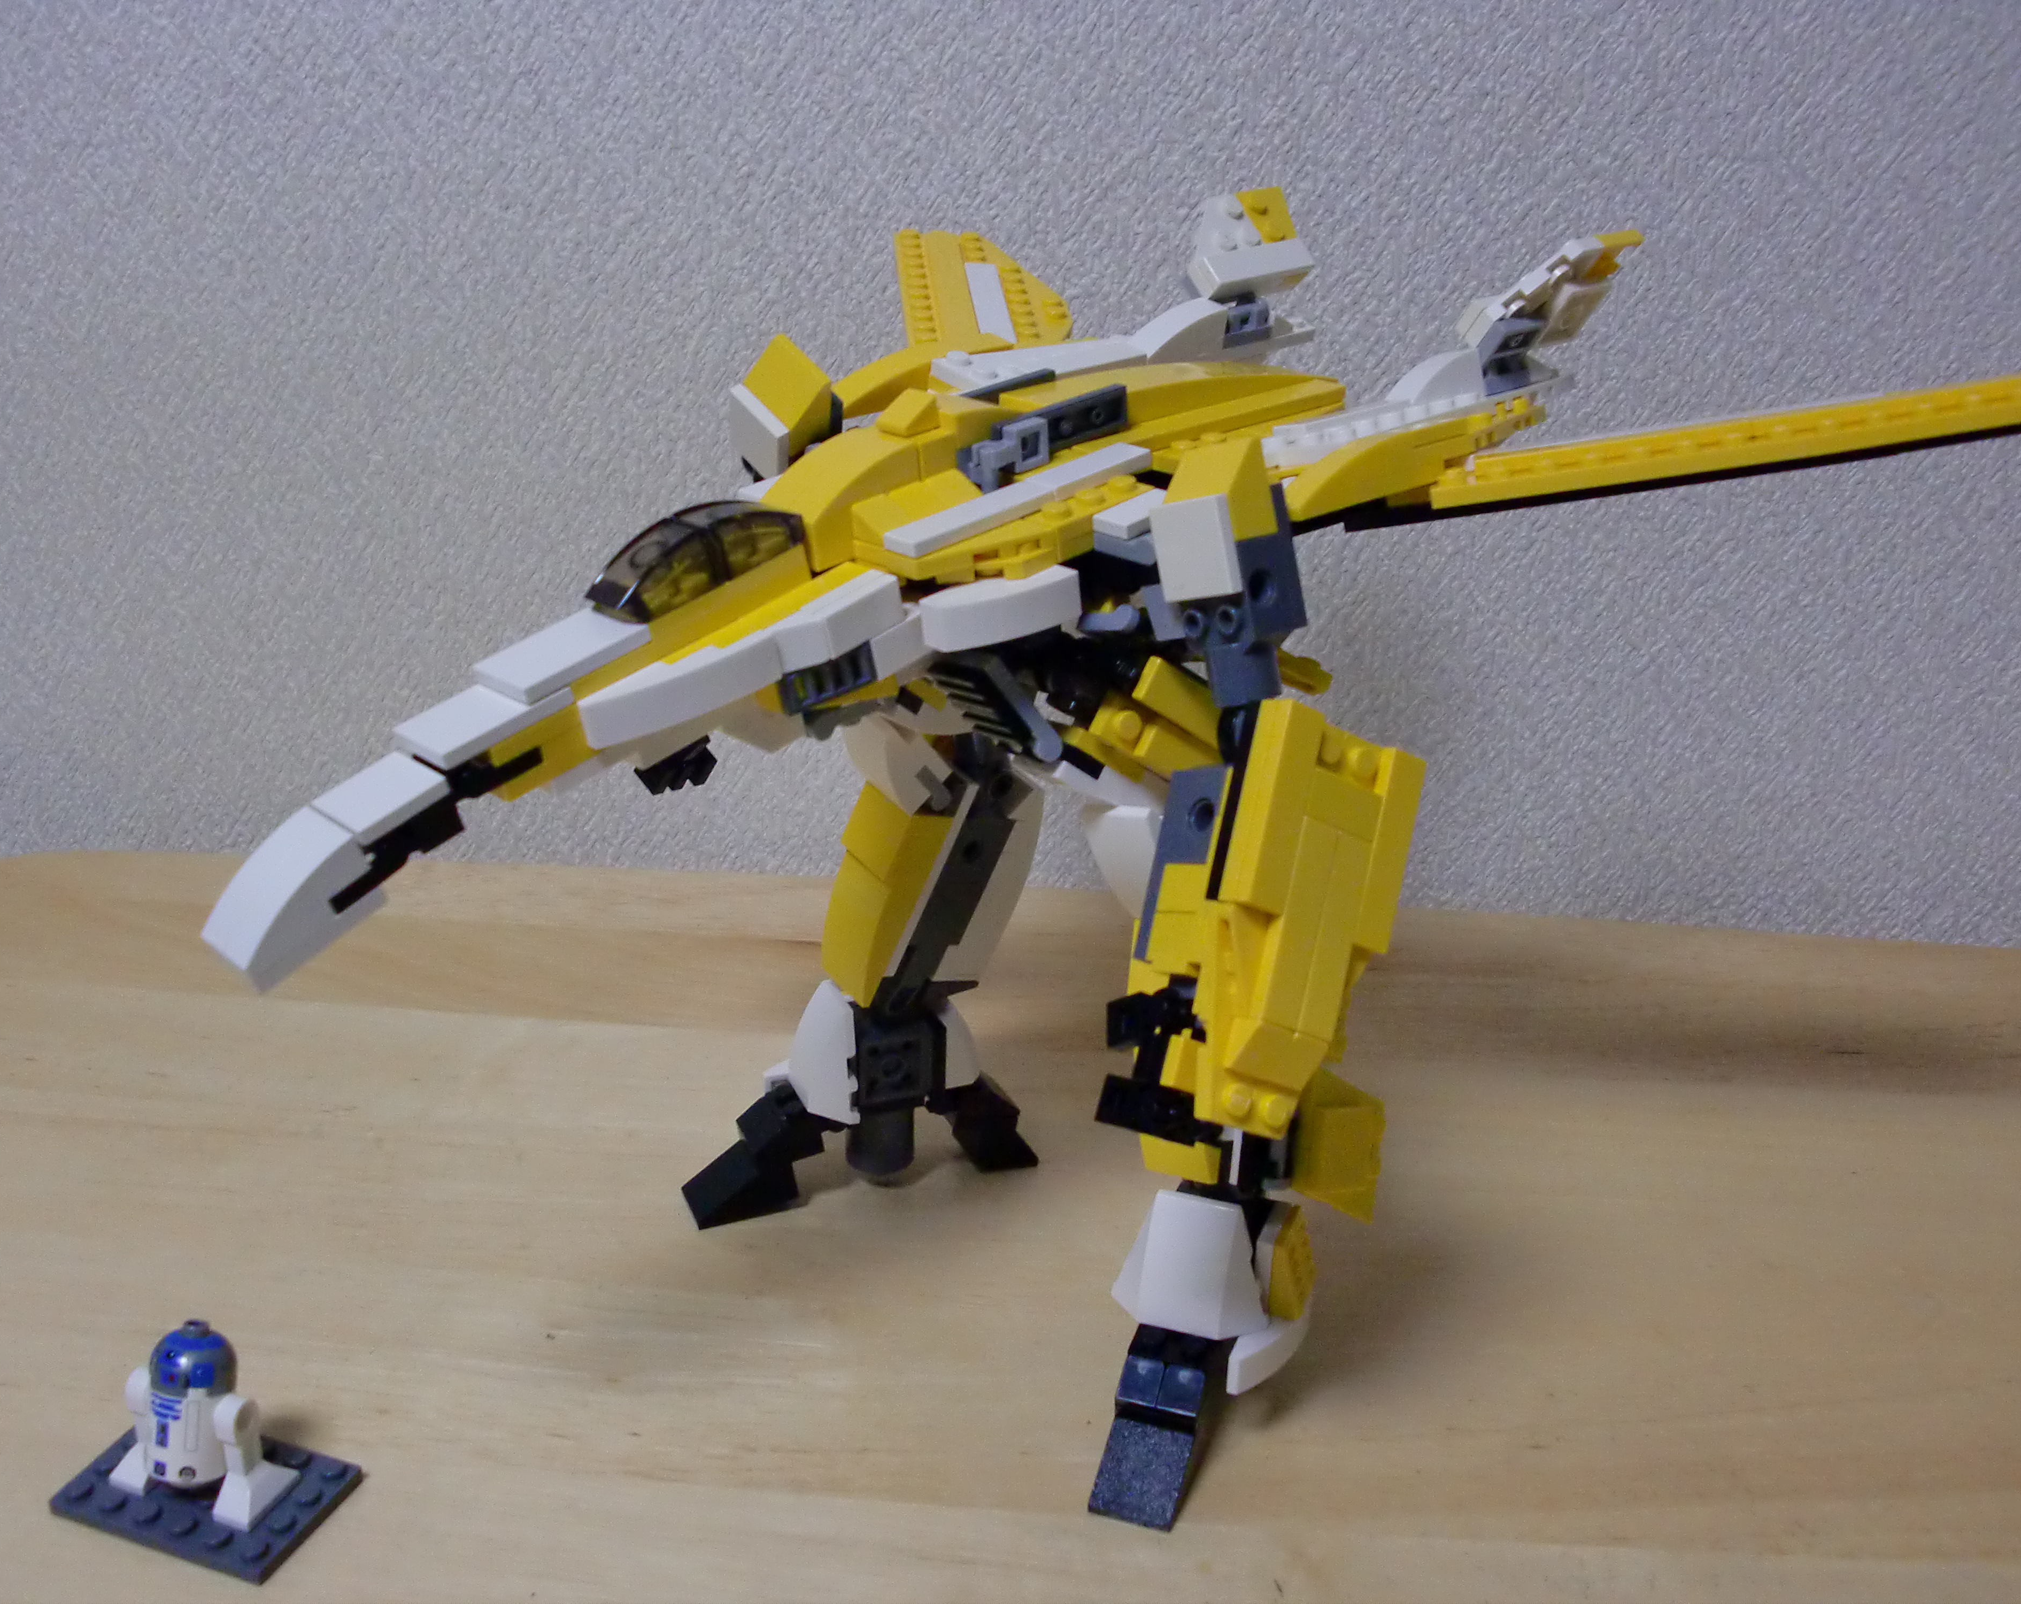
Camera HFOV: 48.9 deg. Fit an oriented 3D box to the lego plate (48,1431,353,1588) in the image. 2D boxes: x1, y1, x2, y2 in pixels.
[{"bbox_3d":[-0.156,0.133,0.432,0.048,0.005,0.032,12,25,16],"label":"lego plate"}]

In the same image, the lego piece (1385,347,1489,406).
[{"bbox_3d":[0.082,-0.082,0.438,0.024,0.010,0.008,-18,11,-38],"label":"lego piece"}]

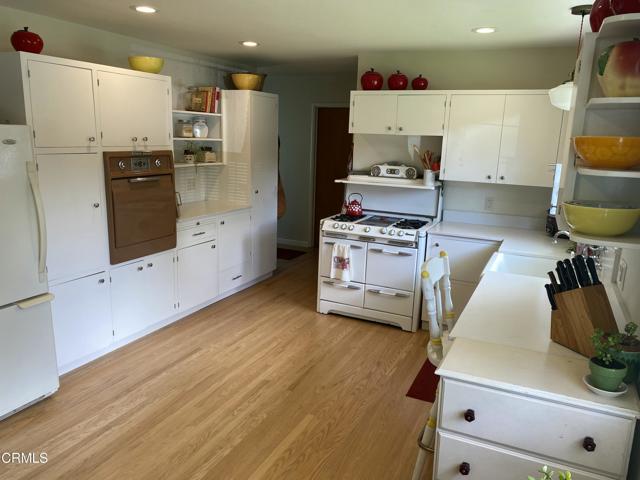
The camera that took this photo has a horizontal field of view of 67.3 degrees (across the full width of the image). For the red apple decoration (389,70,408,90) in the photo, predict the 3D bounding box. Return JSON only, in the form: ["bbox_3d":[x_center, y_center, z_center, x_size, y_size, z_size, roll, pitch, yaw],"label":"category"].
[{"bbox_3d":[0.721,-1.454,4.423,0.183,0.192,0.183,7,13,25],"label":"red apple decoration"}]

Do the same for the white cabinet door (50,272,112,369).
[{"bbox_3d":[-1.679,0.549,3.392,0.025,0.580,0.455,8,13,25],"label":"white cabinet door"}]

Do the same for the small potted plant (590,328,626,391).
[{"bbox_3d":[0.922,0.372,1.535,0.115,0.180,0.115,8,13,25],"label":"small potted plant"}]

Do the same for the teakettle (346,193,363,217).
[{"bbox_3d":[0.327,-0.333,4.586,0.190,0.223,0.155,4,12,9],"label":"teakettle"}]

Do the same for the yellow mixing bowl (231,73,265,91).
[{"bbox_3d":[-0.762,-1.661,5.109,0.320,0.170,0.320,2,12,0],"label":"yellow mixing bowl"}]

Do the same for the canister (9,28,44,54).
[{"bbox_3d":[-1.776,-1.203,2.918,0.172,0.166,0.172,7,13,25],"label":"canister"}]

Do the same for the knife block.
[{"bbox_3d":[1.015,0.307,1.799,0.125,0.240,0.220,-3,13,-21],"label":"knife block"}]

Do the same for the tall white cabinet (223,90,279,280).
[{"bbox_3d":[-0.912,-0.571,5.454,0.650,2.100,0.560,8,13,25],"label":"tall white cabinet"}]

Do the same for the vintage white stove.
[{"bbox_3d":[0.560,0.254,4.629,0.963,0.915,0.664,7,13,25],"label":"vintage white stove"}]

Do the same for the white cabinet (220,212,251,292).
[{"bbox_3d":[-1.173,0.123,5.094,0.650,0.880,0.560,8,13,25],"label":"white cabinet"}]

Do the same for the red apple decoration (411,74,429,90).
[{"bbox_3d":[0.906,-1.411,4.342,0.145,0.152,0.145,7,13,25],"label":"red apple decoration"}]

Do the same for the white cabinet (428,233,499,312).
[{"bbox_3d":[1.296,0.377,4.263,0.610,0.880,0.540,8,13,25],"label":"white cabinet"}]

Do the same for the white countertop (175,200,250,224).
[{"bbox_3d":[-1.280,-0.269,4.756,0.660,0.040,1.120,8,13,25],"label":"white countertop"}]

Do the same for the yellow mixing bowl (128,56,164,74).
[{"bbox_3d":[-1.386,-1.377,3.846,0.270,0.130,0.270,2,12,0],"label":"yellow mixing bowl"}]

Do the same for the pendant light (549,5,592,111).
[{"bbox_3d":[1.591,-1.115,2.992,0.245,0.598,0.245,7,13,25],"label":"pendant light"}]

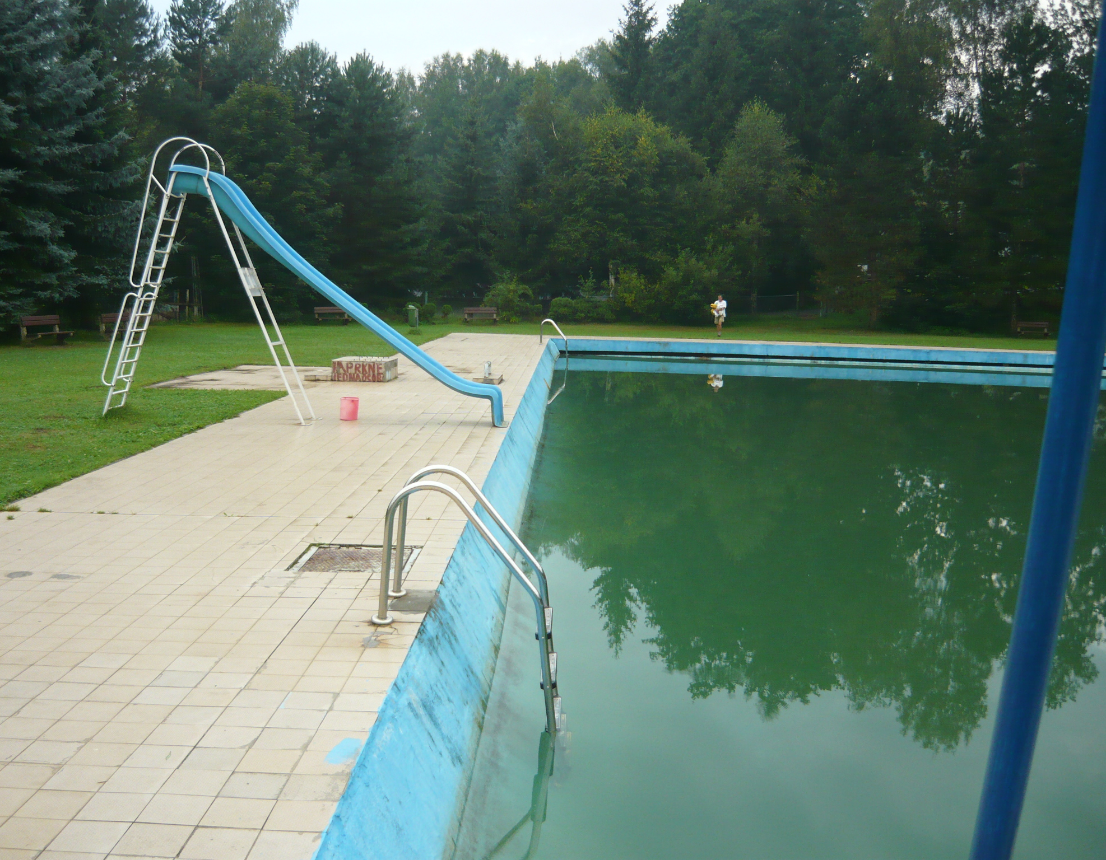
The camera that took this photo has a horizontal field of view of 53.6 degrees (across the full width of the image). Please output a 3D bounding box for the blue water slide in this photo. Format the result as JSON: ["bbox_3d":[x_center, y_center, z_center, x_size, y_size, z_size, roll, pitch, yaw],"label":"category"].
[{"bbox_3d":[-2.788,-1.763,14.315,4.410,3.201,0.500,3,8,5],"label":"blue water slide"}]

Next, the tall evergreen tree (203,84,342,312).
[{"bbox_3d":[-12.415,-10.198,48.323,6.066,10.697,5.900,2,8,1],"label":"tall evergreen tree"}]

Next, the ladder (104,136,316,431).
[{"bbox_3d":[-4.548,-1.974,14.447,2.764,3.627,0.520,3,8,5],"label":"ladder"}]

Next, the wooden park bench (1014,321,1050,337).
[{"bbox_3d":[25.396,-5.321,57.813,1.620,0.750,0.650,2,8,1],"label":"wooden park bench"}]

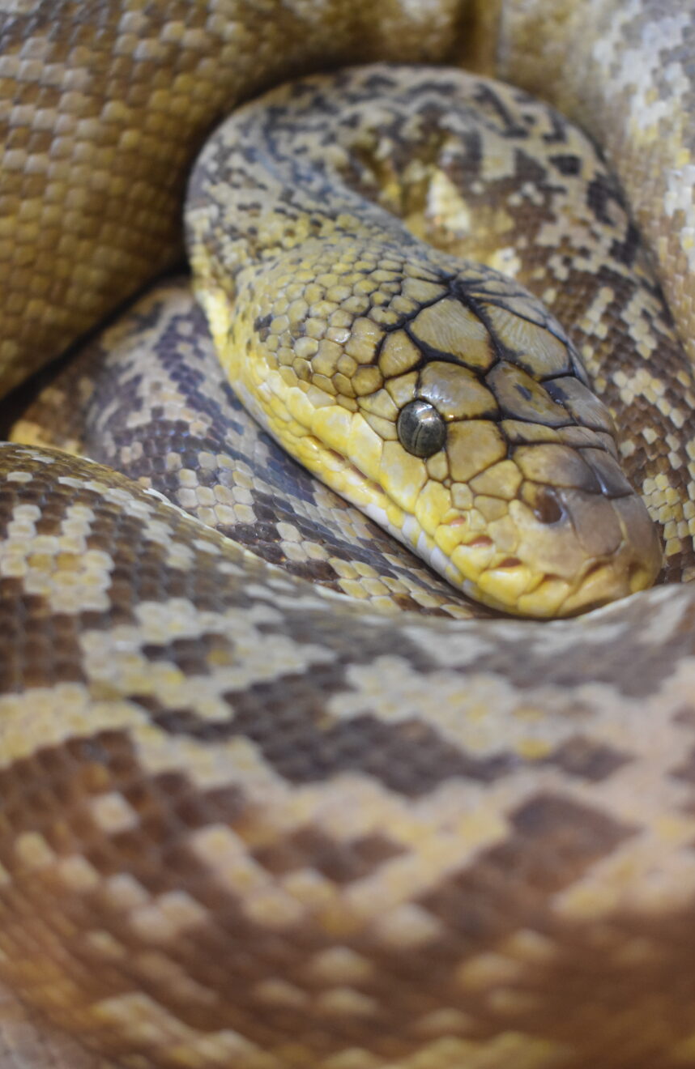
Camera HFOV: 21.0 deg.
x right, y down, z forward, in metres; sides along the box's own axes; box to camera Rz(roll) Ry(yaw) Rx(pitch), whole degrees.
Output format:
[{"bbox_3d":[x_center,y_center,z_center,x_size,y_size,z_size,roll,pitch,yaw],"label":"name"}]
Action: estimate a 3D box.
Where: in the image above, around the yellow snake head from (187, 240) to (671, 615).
[{"bbox_3d":[0.021,-0.029,0.371,0.062,0.041,0.112,-14,40,-26],"label":"yellow snake head"}]

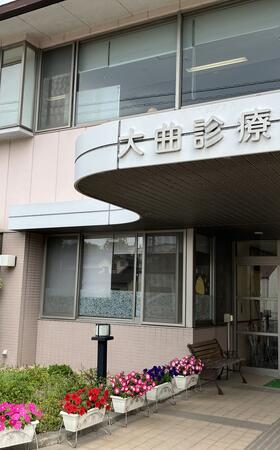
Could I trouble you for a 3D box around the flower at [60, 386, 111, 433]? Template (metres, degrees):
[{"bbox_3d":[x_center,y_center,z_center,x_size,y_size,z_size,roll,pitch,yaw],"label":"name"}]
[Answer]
[{"bbox_3d":[-0.545,1.840,4.922,0.260,0.365,0.560,-3,-9,29],"label":"flower"}]

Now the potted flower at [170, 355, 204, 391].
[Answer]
[{"bbox_3d":[0.694,2.133,7.092,0.260,0.415,0.560,-3,-9,29],"label":"potted flower"}]

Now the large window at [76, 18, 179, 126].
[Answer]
[{"bbox_3d":[-0.291,-2.621,8.380,2.027,1.618,0.090,-3,-9,29],"label":"large window"}]

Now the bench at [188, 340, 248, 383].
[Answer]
[{"bbox_3d":[1.273,2.238,7.791,0.600,0.710,1.270,-3,-9,29],"label":"bench"}]

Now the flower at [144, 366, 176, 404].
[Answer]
[{"bbox_3d":[0.249,2.034,6.315,0.260,0.385,0.560,-3,-9,29],"label":"flower"}]

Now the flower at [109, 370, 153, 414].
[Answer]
[{"bbox_3d":[-0.112,1.932,5.689,0.260,0.405,0.560,-3,-9,29],"label":"flower"}]

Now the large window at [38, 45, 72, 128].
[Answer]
[{"bbox_3d":[-1.585,-2.582,9.107,0.782,1.651,0.090,-3,-9,29],"label":"large window"}]

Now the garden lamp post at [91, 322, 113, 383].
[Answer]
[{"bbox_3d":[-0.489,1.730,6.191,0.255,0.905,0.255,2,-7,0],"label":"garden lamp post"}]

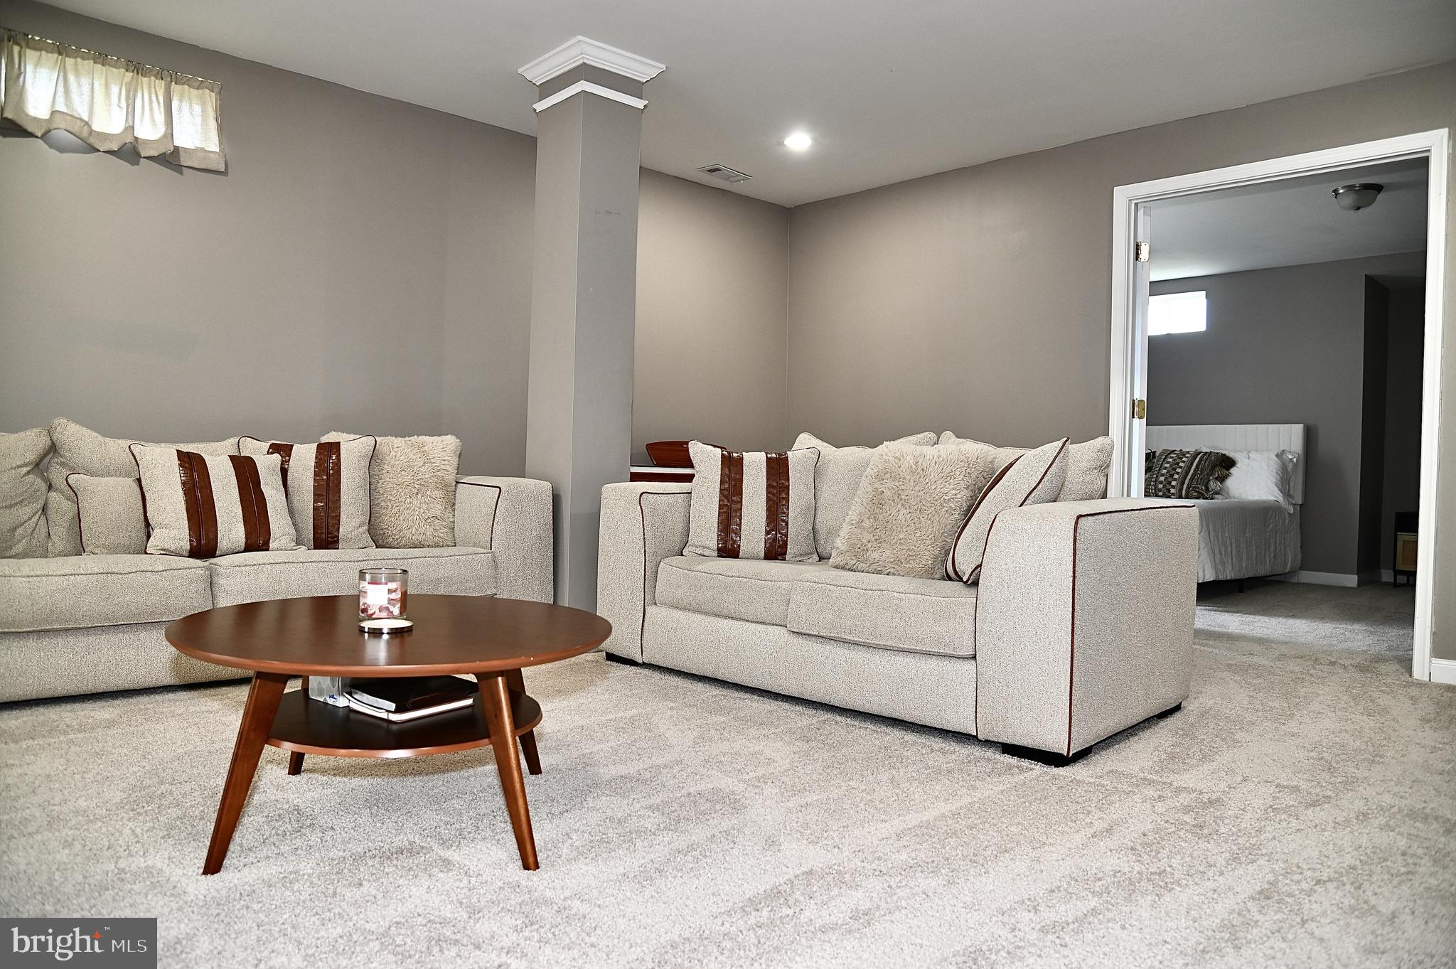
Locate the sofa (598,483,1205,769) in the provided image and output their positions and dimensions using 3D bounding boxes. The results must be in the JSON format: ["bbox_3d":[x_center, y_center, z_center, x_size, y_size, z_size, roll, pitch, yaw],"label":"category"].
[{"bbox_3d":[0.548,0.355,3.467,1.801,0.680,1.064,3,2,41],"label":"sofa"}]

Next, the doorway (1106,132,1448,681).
[{"bbox_3d":[2.287,-0.325,4.189,0.140,2.094,1.306,0,2,-43],"label":"doorway"}]

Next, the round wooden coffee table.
[{"bbox_3d":[-0.692,0.495,2.043,0.865,0.416,0.865,2,2,0],"label":"round wooden coffee table"}]

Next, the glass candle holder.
[{"bbox_3d":[-0.752,0.240,2.119,0.105,0.098,0.105,1,2,-19],"label":"glass candle holder"}]

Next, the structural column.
[{"bbox_3d":[-0.592,-0.531,4.015,0.435,2.351,0.435,0,2,-43],"label":"structural column"}]

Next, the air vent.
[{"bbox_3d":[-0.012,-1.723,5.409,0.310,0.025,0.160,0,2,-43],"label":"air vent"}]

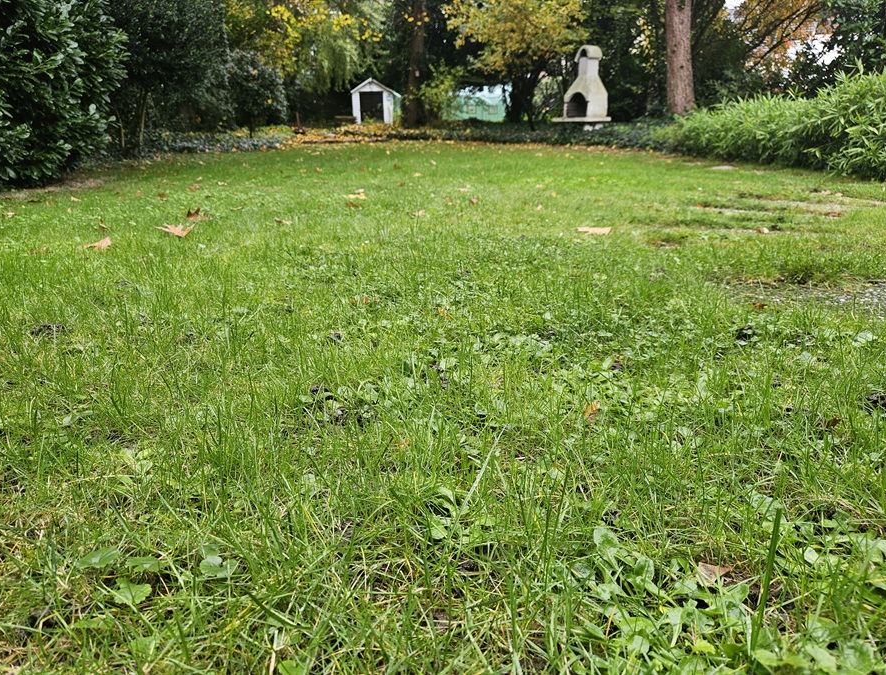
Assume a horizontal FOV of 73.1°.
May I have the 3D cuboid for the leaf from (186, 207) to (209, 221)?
[{"bbox_3d":[-1.141,-0.574,2.792,0.118,0.045,0.090,-8,21,-21],"label":"leaf"}]

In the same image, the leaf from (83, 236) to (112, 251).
[{"bbox_3d":[-1.225,-0.333,2.117,0.107,0.035,0.085,-11,22,-28],"label":"leaf"}]

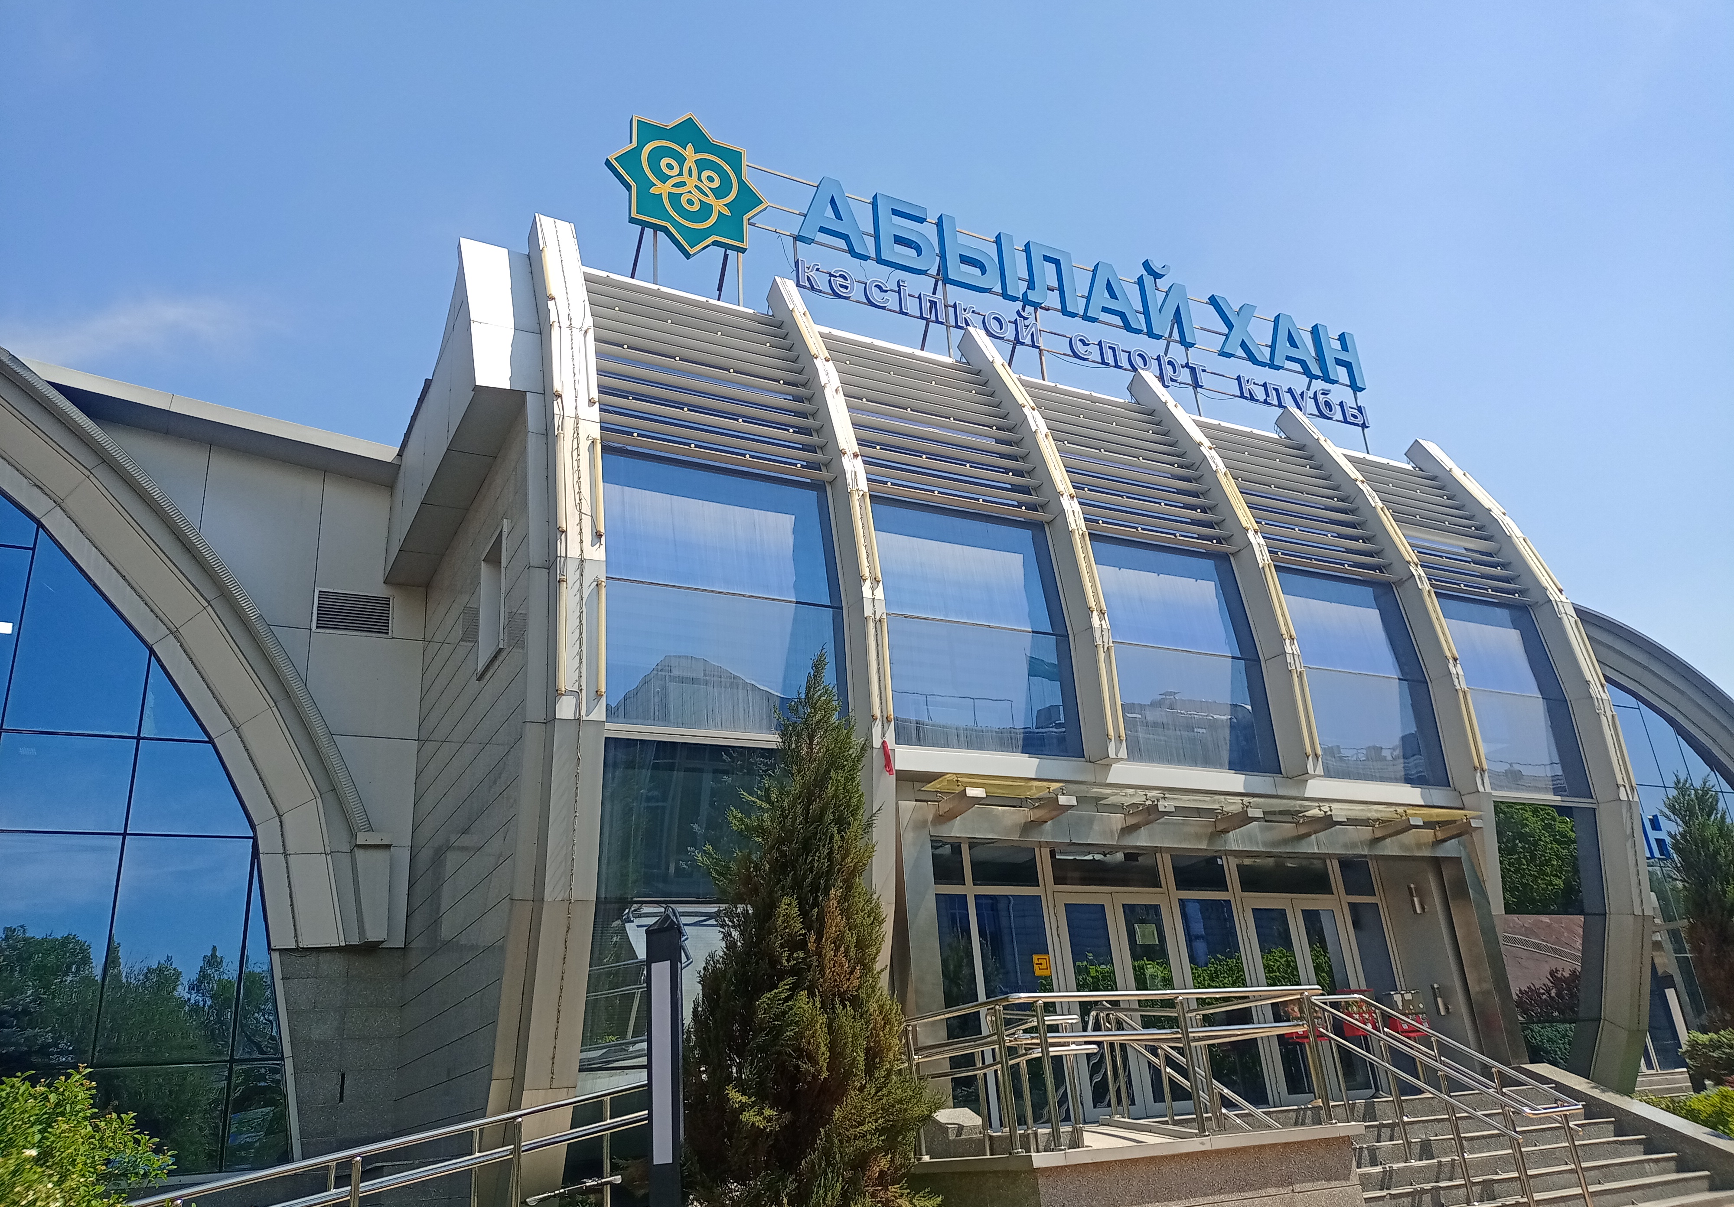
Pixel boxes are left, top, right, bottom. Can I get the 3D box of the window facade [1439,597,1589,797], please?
[{"bbox_3d":[7.788,1.085,17.273,2.387,2.616,0.200,8,-26,-28],"label":"window facade"}]

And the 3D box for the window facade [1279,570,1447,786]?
[{"bbox_3d":[5.503,0.783,16.043,2.387,2.616,0.200,8,-26,-28],"label":"window facade"}]

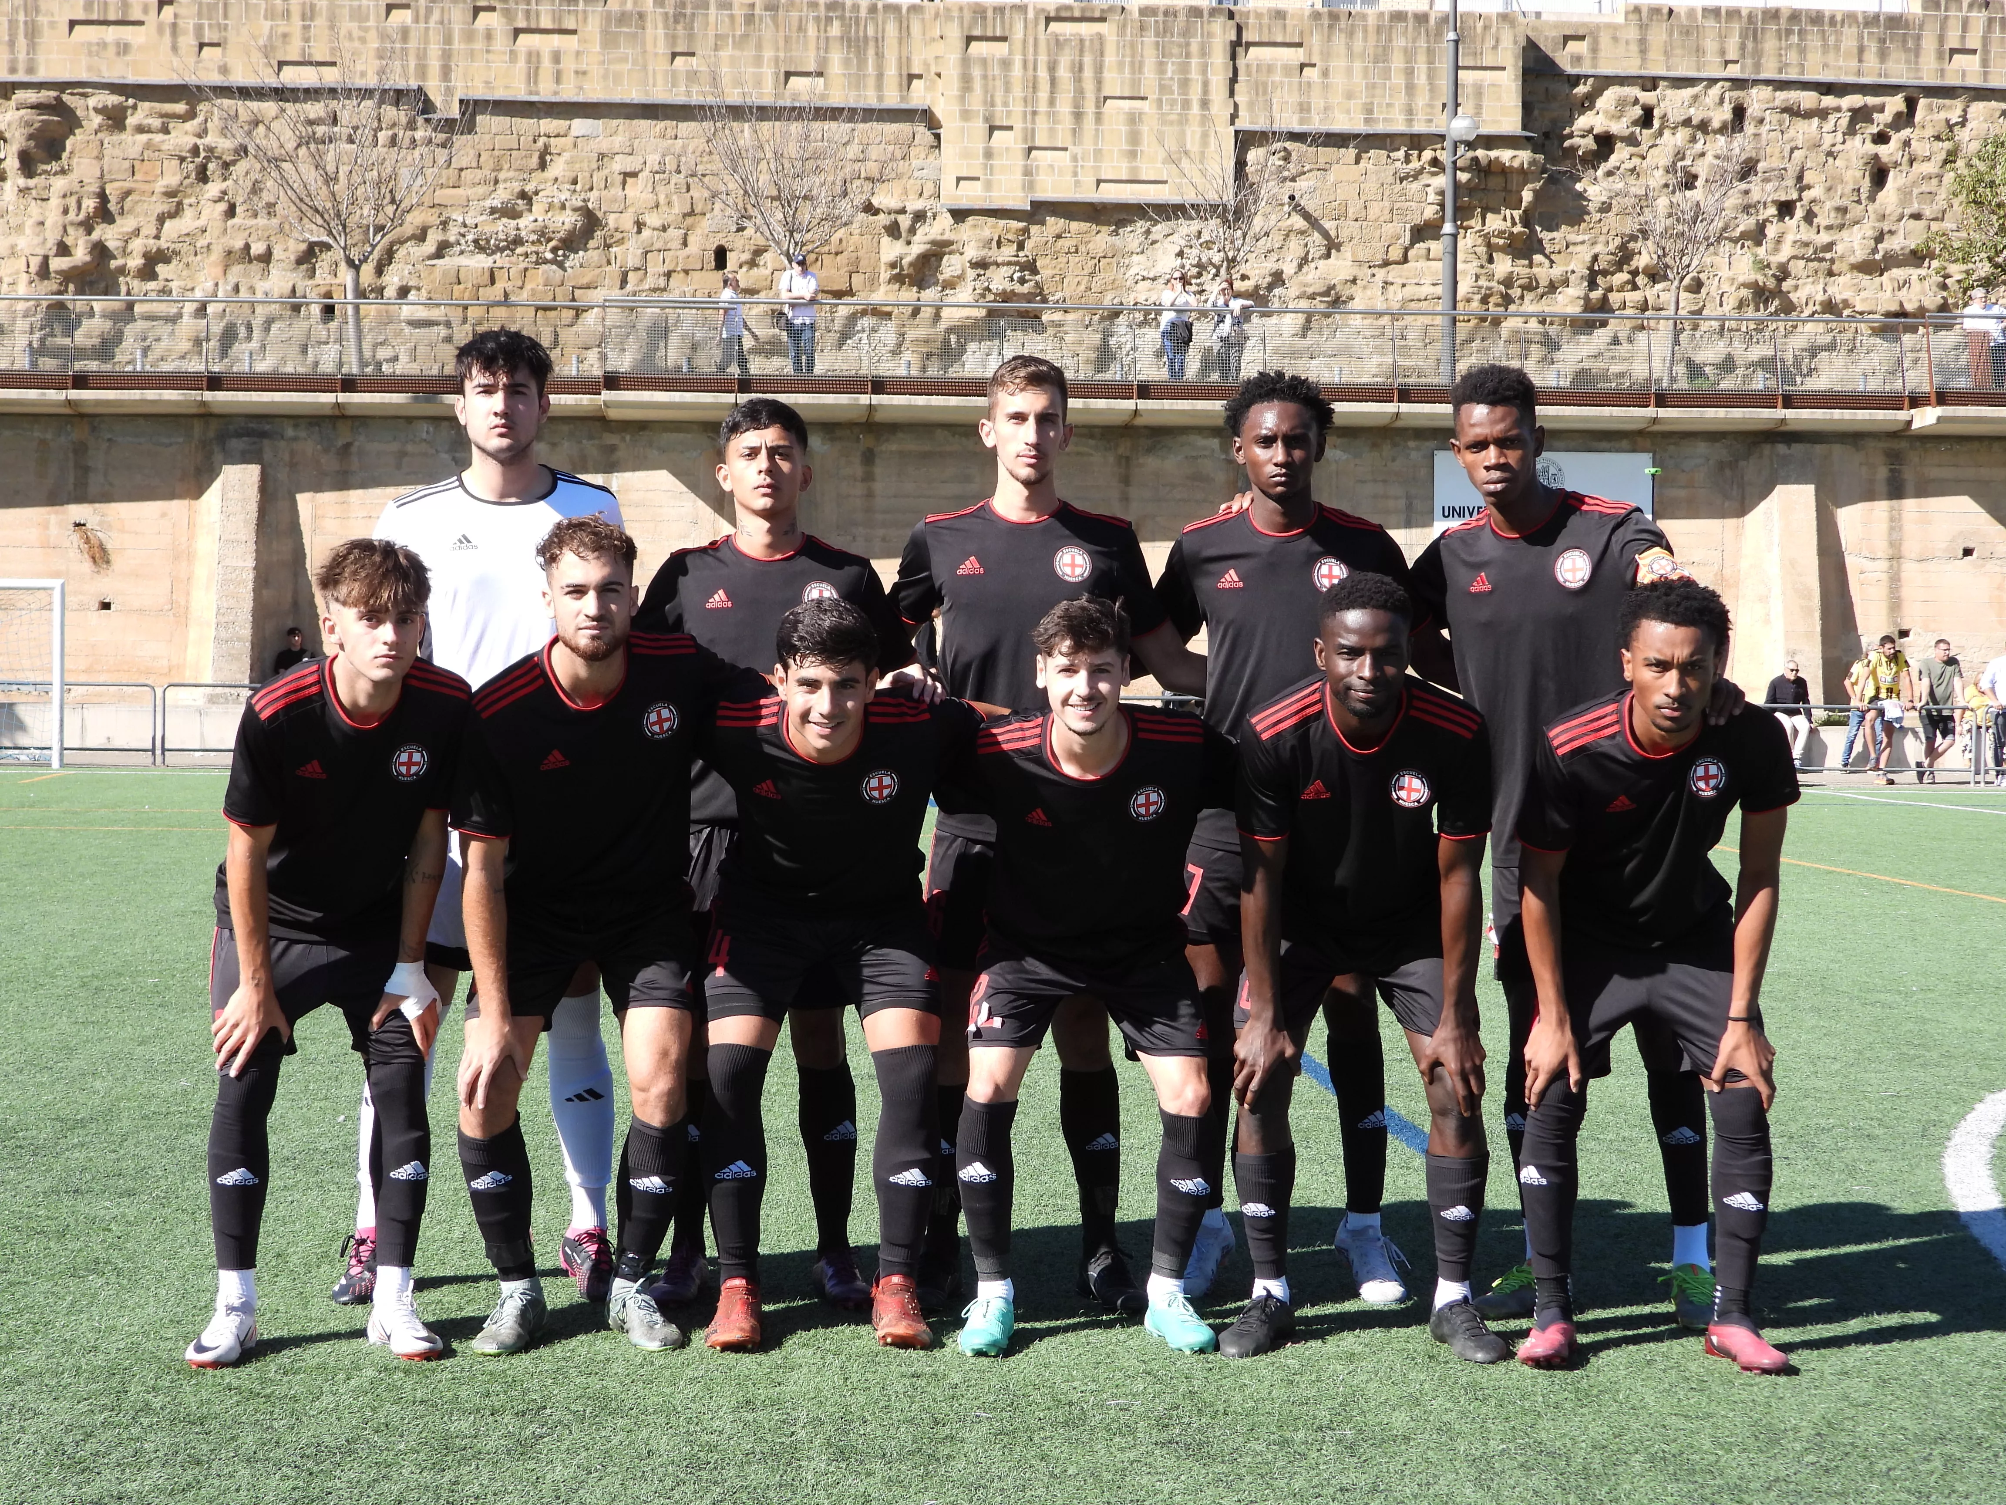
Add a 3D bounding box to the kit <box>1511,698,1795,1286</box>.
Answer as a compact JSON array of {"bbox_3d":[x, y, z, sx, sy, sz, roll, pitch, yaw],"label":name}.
[{"bbox_3d":[1.164,0.437,6.200,0.505,1.085,0.480,1,1,9],"label":"kit"}]

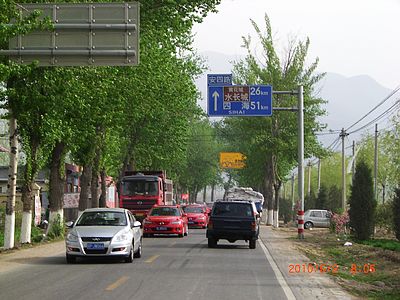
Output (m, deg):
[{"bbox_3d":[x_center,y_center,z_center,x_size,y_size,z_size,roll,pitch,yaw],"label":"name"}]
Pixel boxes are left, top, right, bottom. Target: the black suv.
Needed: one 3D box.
[{"bbox_3d":[1.150,2.557,46.329,1.790,1.650,4.300,0,-2,2],"label":"black suv"}]

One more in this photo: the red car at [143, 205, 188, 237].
[{"bbox_3d":[-1.500,3.093,58.525,1.770,1.440,4.580,0,-2,2],"label":"red car"}]

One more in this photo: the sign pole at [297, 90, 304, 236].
[{"bbox_3d":[4.225,0.518,55.000,0.240,6.340,0.240,0,-2,2],"label":"sign pole"}]

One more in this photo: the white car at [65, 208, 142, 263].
[{"bbox_3d":[-2.580,2.288,36.026,1.790,1.460,4.400,0,-2,2],"label":"white car"}]

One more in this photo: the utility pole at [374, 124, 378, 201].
[{"bbox_3d":[10.043,1.680,75.000,0.190,6.300,0.190,0,-2,2],"label":"utility pole"}]

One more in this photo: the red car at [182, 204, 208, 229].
[{"bbox_3d":[-0.420,3.594,72.725,1.770,1.440,4.580,0,-2,2],"label":"red car"}]

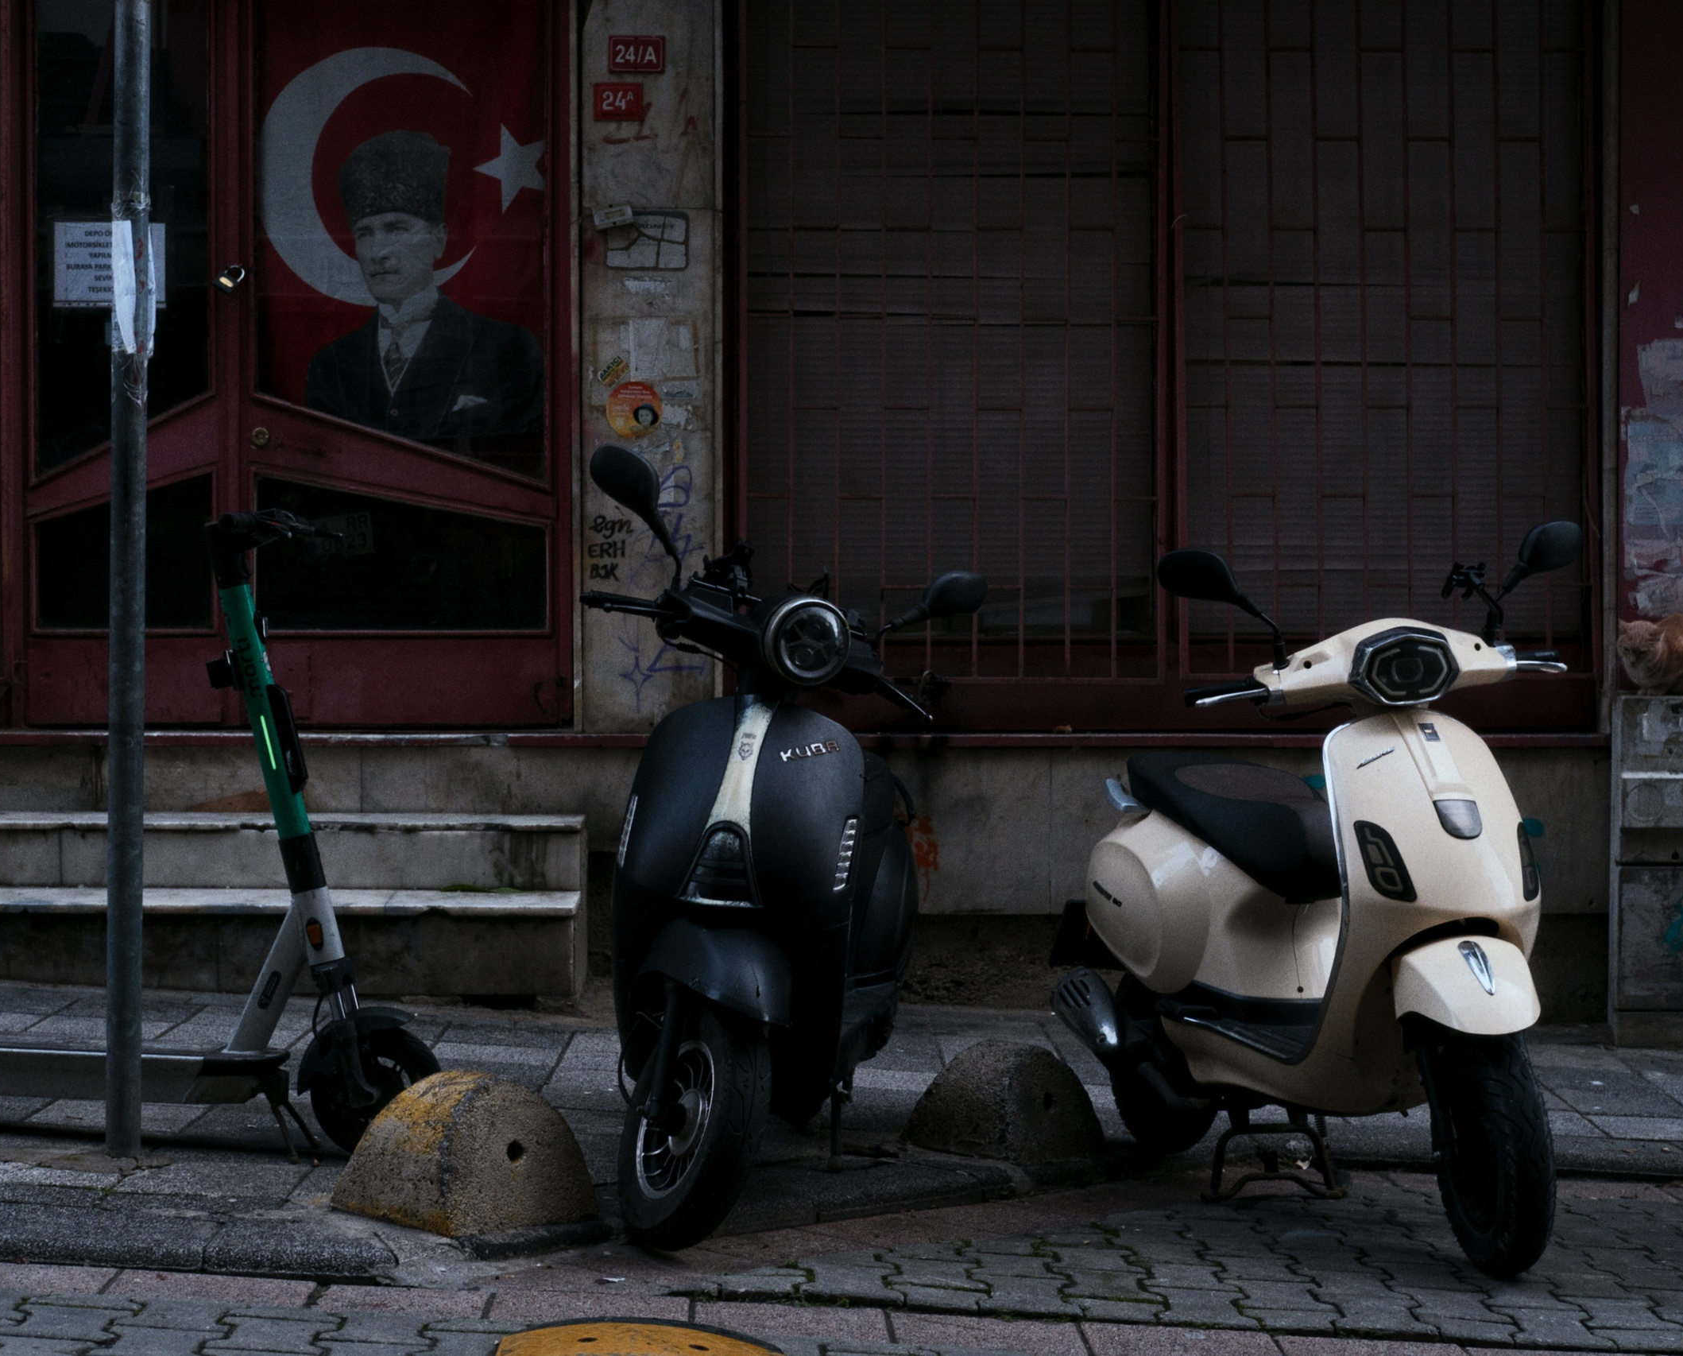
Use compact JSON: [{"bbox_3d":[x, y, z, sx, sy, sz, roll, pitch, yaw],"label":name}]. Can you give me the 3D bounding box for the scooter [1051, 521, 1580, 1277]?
[{"bbox_3d":[0.895,0.372,5.900,0.800,1.300,1.800,-1,2,-21],"label":"scooter"}]

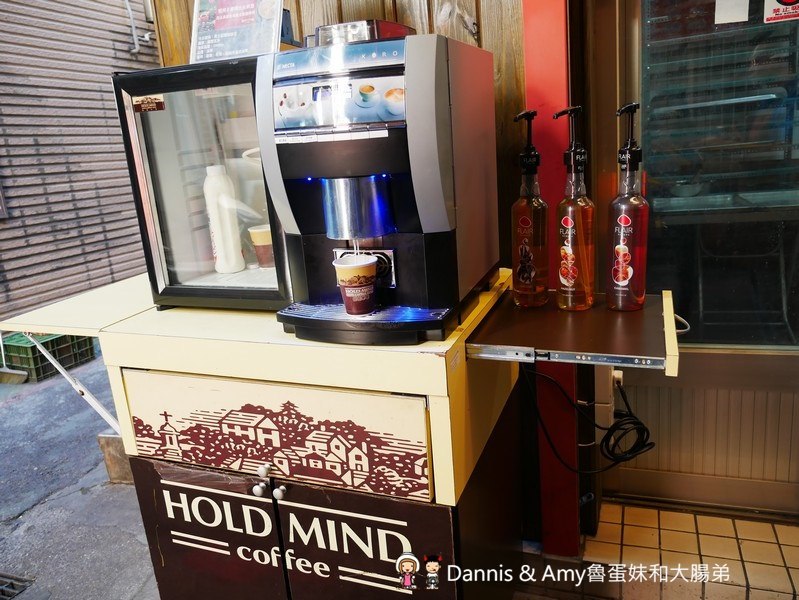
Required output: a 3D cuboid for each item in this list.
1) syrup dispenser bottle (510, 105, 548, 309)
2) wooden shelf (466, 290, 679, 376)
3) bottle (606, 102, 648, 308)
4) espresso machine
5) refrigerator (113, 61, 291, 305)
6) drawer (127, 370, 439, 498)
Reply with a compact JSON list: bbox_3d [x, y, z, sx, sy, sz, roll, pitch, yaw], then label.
[{"bbox_3d":[0.268,-0.188,1.267,0.087,0.404,0.075,-14,18,-31],"label":"syrup dispenser bottle"},{"bbox_3d":[0.338,0.048,1.215,0.396,0.040,0.373,2,17,22],"label":"wooden shelf"},{"bbox_3d":[0.451,-0.180,1.192,0.087,0.401,0.075,-13,17,-27],"label":"bottle"},{"bbox_3d":[-0.024,-0.266,1.228,0.344,0.575,0.508,2,17,22],"label":"espresso machine"},{"bbox_3d":[-0.336,-0.266,1.423,0.366,0.519,0.400,2,17,22],"label":"refrigerator"},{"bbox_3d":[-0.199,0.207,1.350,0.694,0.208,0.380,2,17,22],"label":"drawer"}]

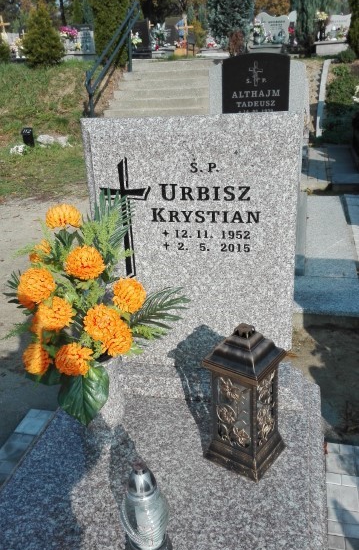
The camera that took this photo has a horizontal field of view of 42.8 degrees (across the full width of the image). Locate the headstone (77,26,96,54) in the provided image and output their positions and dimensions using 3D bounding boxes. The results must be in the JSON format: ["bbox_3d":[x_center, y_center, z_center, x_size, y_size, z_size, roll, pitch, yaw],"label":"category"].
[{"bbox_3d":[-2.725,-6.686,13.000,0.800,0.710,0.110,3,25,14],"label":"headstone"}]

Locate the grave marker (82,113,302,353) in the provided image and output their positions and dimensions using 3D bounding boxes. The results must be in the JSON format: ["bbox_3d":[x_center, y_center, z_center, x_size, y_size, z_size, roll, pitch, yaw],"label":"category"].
[{"bbox_3d":[0.050,-0.128,1.575,0.681,0.799,0.090,1,22,12],"label":"grave marker"}]

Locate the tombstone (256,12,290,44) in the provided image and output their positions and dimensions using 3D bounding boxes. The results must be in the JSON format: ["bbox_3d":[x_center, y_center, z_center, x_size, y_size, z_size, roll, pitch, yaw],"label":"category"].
[{"bbox_3d":[2.628,-6.891,12.800,0.930,0.820,0.120,3,25,14],"label":"tombstone"}]

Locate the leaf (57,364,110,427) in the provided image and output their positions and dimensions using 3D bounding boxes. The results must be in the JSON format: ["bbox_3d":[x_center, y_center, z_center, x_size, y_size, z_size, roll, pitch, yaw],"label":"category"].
[{"bbox_3d":[-0.300,0.366,1.414,0.155,0.175,0.090,-4,24,0],"label":"leaf"}]

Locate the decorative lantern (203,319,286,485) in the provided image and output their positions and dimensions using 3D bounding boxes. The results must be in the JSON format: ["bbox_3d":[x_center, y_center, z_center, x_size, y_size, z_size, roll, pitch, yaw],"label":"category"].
[{"bbox_3d":[0.179,0.316,1.237,0.170,0.401,0.170,13,26,35],"label":"decorative lantern"}]

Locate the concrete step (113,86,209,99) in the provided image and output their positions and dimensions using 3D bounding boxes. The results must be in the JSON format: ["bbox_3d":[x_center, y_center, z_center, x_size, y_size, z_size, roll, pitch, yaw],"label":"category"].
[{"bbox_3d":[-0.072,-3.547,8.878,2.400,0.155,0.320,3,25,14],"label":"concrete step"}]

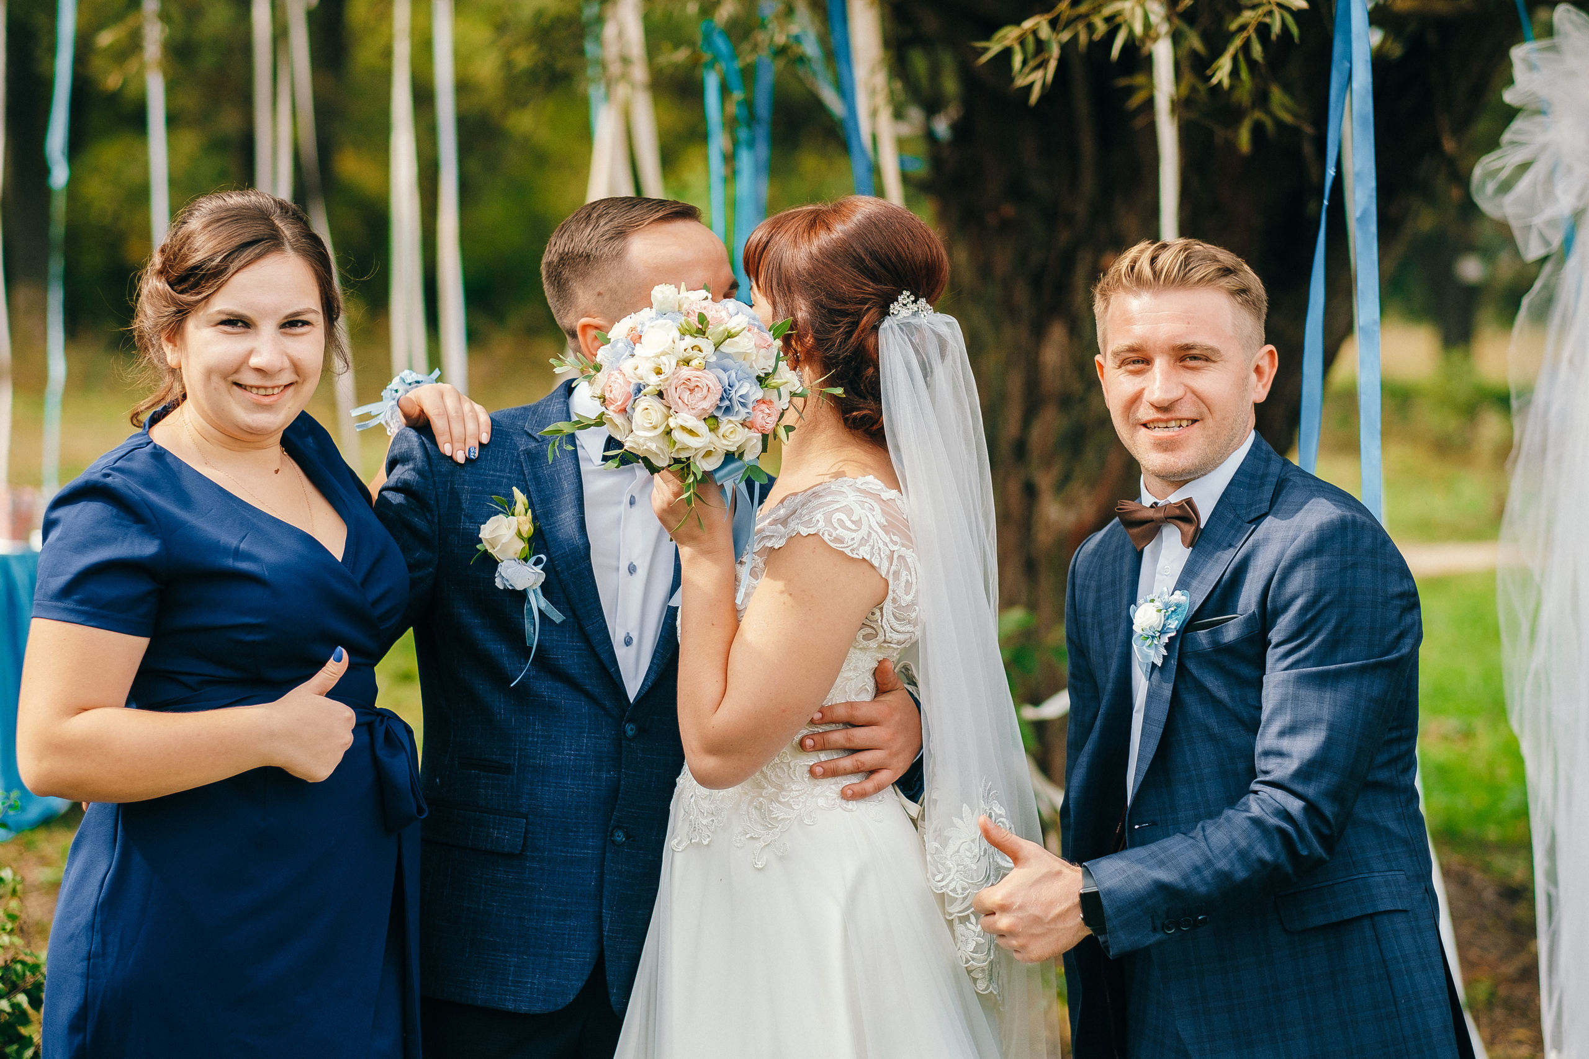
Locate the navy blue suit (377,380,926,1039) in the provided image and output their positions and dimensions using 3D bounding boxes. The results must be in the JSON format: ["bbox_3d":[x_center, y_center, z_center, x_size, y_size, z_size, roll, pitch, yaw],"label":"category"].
[{"bbox_3d":[-0.154,0.176,3.880,0.540,0.670,0.380,-1,3,-22],"label":"navy blue suit"}]

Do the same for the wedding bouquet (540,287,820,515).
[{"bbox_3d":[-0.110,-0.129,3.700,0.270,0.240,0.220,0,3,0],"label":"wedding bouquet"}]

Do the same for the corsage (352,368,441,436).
[{"bbox_3d":[-0.416,-0.133,3.880,0.085,0.072,0.080,1,3,18],"label":"corsage"}]

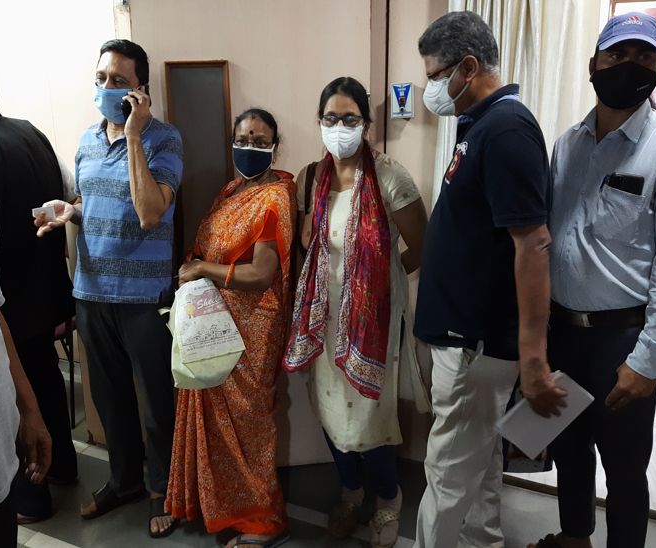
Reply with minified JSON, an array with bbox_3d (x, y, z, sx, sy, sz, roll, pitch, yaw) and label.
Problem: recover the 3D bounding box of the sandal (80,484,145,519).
[{"bbox_3d":[-0.846,0.882,2.033,0.262,0.085,0.100,-10,15,-38],"label":"sandal"}]

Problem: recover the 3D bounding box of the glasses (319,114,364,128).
[{"bbox_3d":[0.051,-0.485,1.610,0.140,0.043,0.140,5,15,9],"label":"glasses"}]

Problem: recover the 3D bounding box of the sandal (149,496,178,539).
[{"bbox_3d":[-0.633,0.895,1.966,0.100,0.085,0.265,-3,12,-12],"label":"sandal"}]

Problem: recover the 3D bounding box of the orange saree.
[{"bbox_3d":[-0.339,0.297,1.780,0.380,1.290,0.410,-11,16,-43],"label":"orange saree"}]

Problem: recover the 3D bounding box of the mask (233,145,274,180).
[{"bbox_3d":[-0.229,-0.342,1.565,0.135,0.110,0.100,5,12,8],"label":"mask"}]

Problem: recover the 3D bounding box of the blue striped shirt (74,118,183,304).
[{"bbox_3d":[-0.689,-0.214,1.765,0.430,0.640,0.270,3,12,14],"label":"blue striped shirt"}]

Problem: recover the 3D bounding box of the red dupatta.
[{"bbox_3d":[0.034,-0.015,1.660,0.350,0.830,0.240,2,12,11],"label":"red dupatta"}]

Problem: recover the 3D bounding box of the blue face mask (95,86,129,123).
[{"bbox_3d":[-0.689,-0.552,1.650,0.140,0.125,0.110,3,12,14],"label":"blue face mask"}]

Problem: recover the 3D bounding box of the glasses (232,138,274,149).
[{"bbox_3d":[-0.226,-0.401,1.575,0.135,0.040,0.135,6,15,7],"label":"glasses"}]

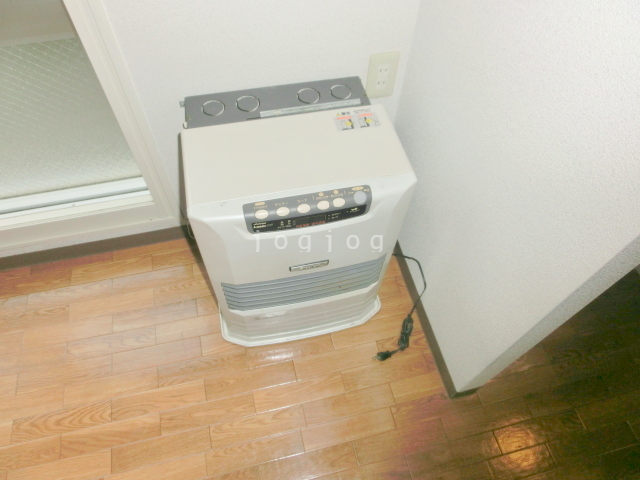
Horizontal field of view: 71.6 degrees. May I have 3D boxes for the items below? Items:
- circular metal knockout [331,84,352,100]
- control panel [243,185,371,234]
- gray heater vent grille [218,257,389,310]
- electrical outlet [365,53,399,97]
[{"bbox_3d":[0.048,-0.332,0.999,0.049,0.005,0.049,1,57,-2],"label":"circular metal knockout"},{"bbox_3d":[-0.024,-0.060,0.861,0.247,0.018,0.064,-9,101,-8],"label":"control panel"},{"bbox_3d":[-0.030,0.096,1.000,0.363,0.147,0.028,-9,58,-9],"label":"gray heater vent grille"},{"bbox_3d":[0.143,-0.373,1.014,0.070,0.120,0.009,-10,58,-9],"label":"electrical outlet"}]

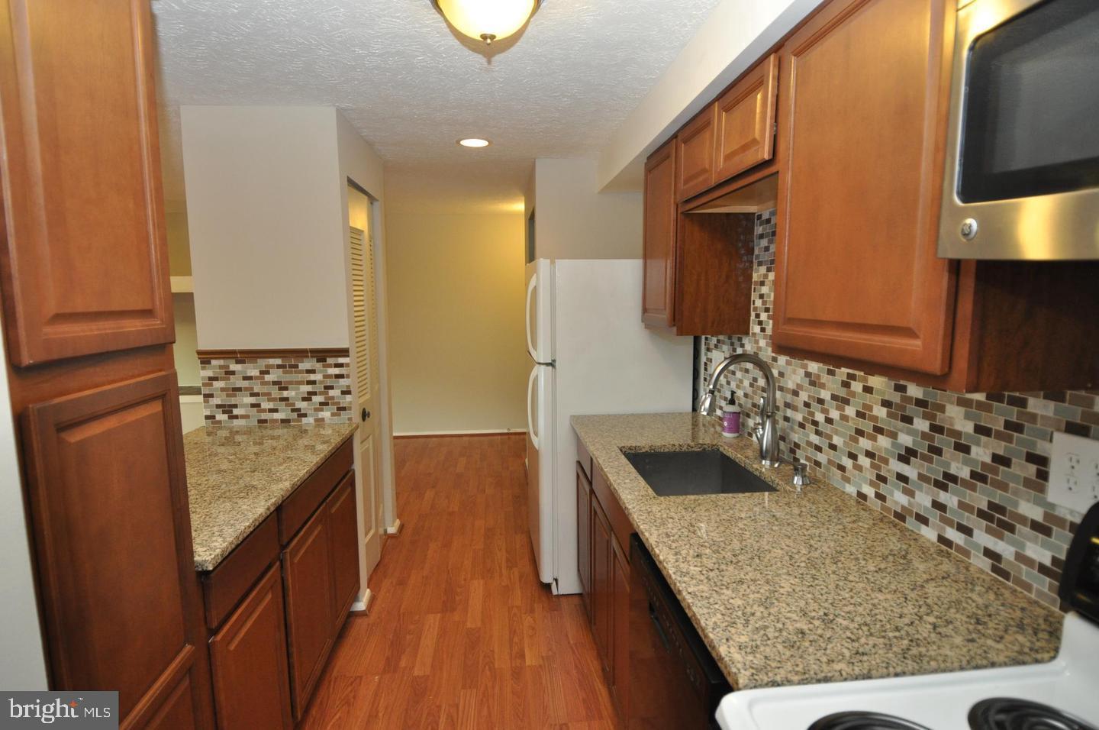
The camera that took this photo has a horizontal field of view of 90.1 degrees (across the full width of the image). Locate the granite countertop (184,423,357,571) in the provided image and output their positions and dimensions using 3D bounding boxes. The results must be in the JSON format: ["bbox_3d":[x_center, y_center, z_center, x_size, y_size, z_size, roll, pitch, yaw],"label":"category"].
[{"bbox_3d":[-1.154,0.372,1.815,0.698,0.033,1.350,-1,7,-6],"label":"granite countertop"}]

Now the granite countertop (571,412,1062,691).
[{"bbox_3d":[0.515,0.366,1.736,0.656,0.034,1.835,-1,7,-6],"label":"granite countertop"}]

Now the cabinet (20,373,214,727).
[{"bbox_3d":[-1.023,0.703,0.994,0.585,1.344,0.390,-1,7,-6],"label":"cabinet"}]

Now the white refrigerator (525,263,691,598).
[{"bbox_3d":[0.266,0.281,3.019,0.810,1.649,0.730,-1,7,-6],"label":"white refrigerator"}]

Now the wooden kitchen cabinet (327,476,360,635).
[{"bbox_3d":[-1.143,0.784,2.298,0.575,0.570,0.430,-1,7,-6],"label":"wooden kitchen cabinet"}]

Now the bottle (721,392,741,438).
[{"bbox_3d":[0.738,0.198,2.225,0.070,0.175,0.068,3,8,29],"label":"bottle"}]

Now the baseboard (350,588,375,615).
[{"bbox_3d":[-0.906,1.133,2.670,0.082,0.069,0.190,-1,7,-6],"label":"baseboard"}]

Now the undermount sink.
[{"bbox_3d":[0.477,0.453,1.841,0.405,0.200,0.530,-1,7,-6],"label":"undermount sink"}]

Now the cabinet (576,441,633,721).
[{"bbox_3d":[0.489,0.774,2.156,0.625,0.882,1.090,-1,7,-6],"label":"cabinet"}]

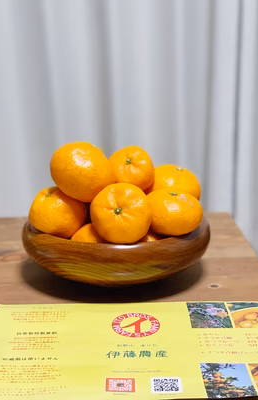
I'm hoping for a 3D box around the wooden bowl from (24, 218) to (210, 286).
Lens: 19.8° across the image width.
[{"bbox_3d":[-0.015,0.052,0.922,0.233,0.067,0.233,-1,15,0],"label":"wooden bowl"}]

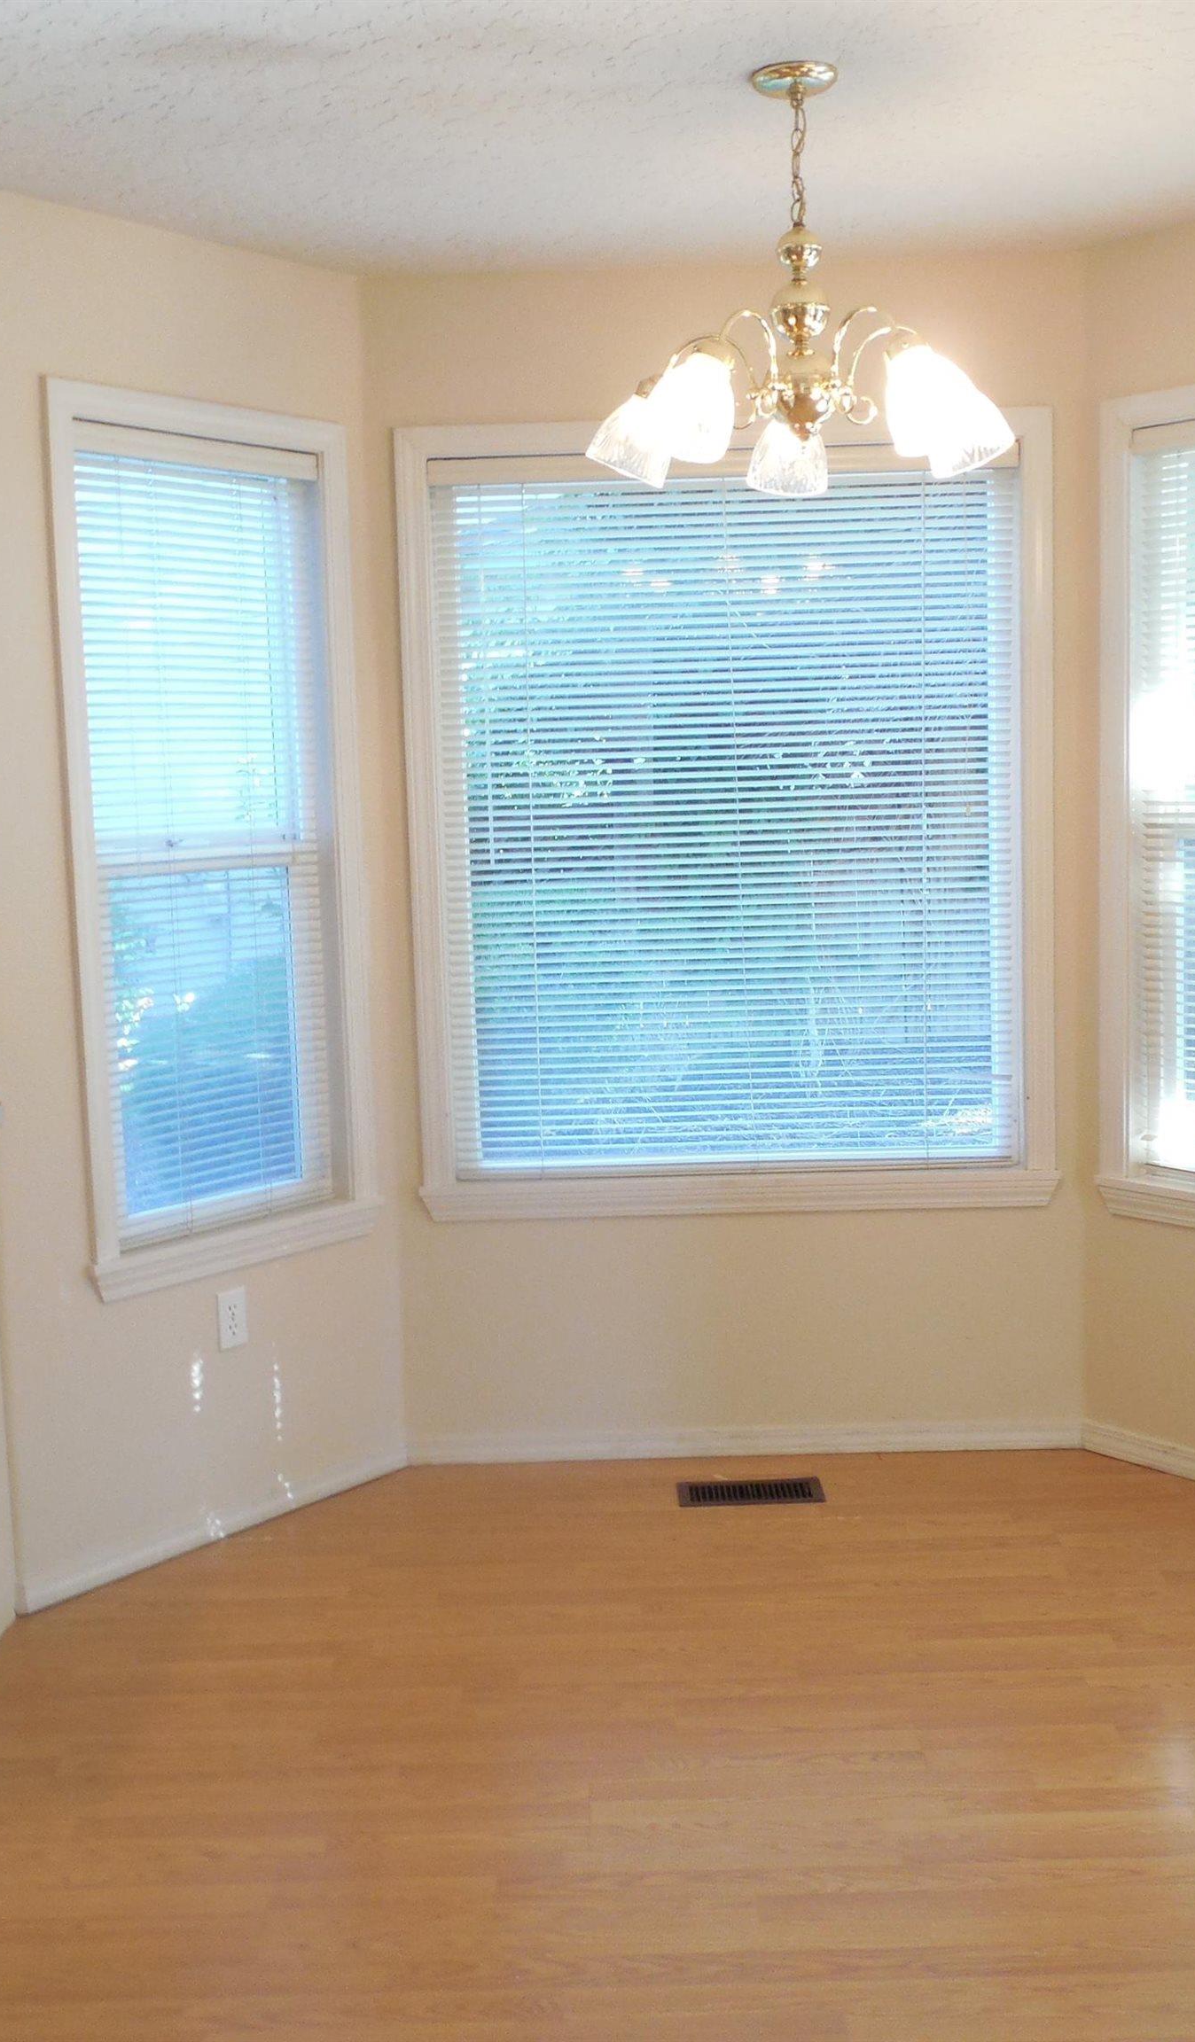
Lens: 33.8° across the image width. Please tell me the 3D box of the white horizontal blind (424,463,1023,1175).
[{"bbox_3d":[0.275,-0.417,4.091,1.200,1.500,0.045,-2,6,1],"label":"white horizontal blind"}]

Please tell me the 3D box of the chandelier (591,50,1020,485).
[{"bbox_3d":[0.305,-1.095,2.912,0.655,0.580,0.630,-2,6,1],"label":"chandelier"}]

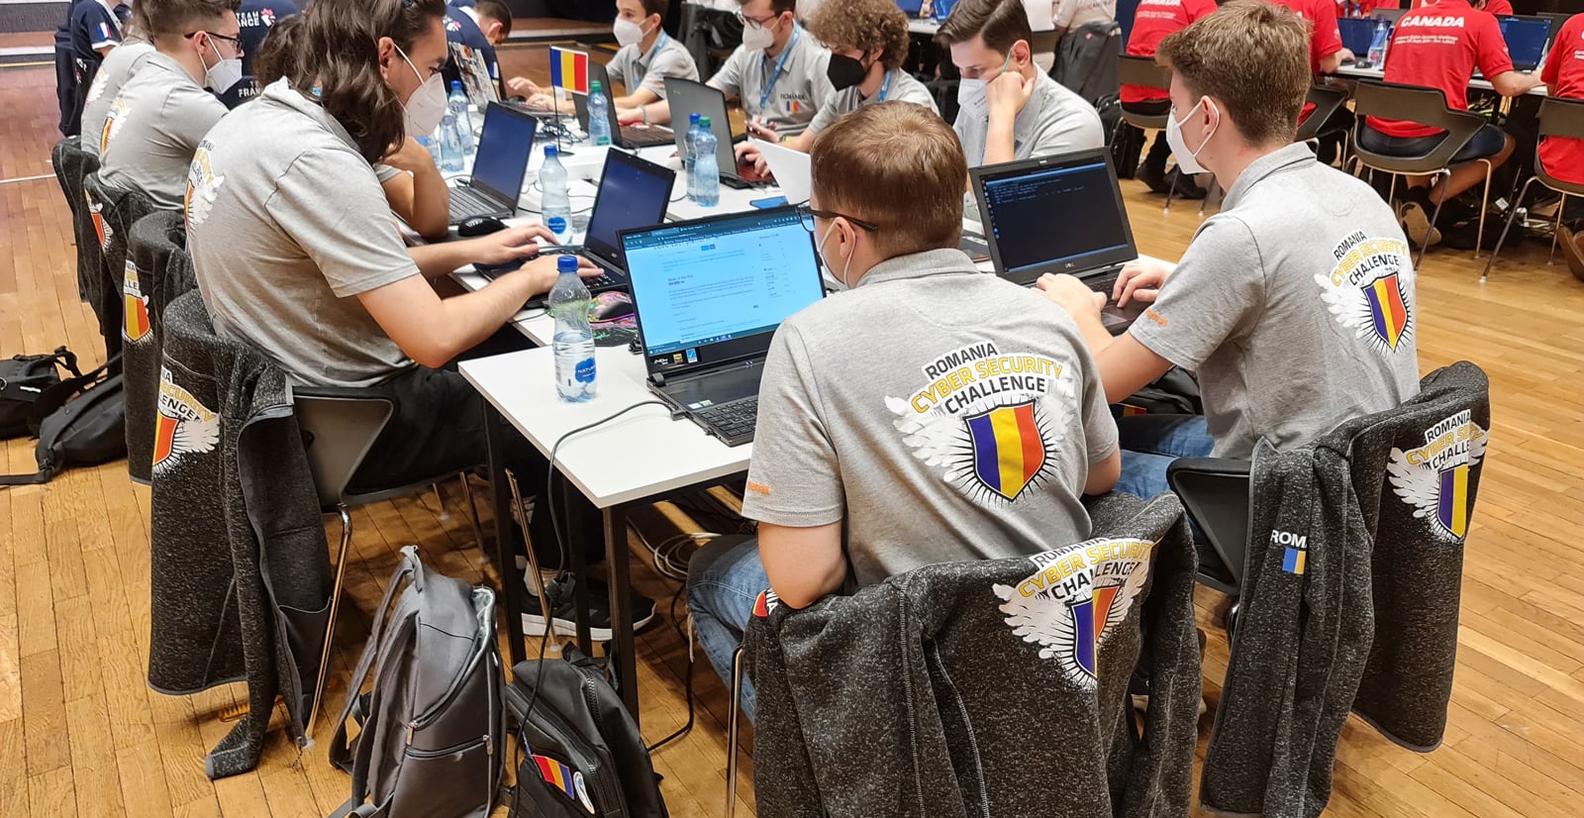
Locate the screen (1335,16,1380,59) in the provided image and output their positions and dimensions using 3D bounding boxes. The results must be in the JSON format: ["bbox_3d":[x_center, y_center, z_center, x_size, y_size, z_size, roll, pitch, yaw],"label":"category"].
[{"bbox_3d":[3.237,-2.121,6.547,0.020,0.208,0.335,8,13,-39],"label":"screen"}]

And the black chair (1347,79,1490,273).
[{"bbox_3d":[2.768,-1.070,5.105,0.540,0.770,0.510,-15,27,-30],"label":"black chair"}]

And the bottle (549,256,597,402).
[{"bbox_3d":[-0.340,-0.125,1.748,0.066,0.218,0.066,-14,26,-29],"label":"bottle"}]

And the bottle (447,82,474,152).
[{"bbox_3d":[-1.064,-0.938,3.680,0.066,0.221,0.066,-1,23,0],"label":"bottle"}]

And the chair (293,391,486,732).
[{"bbox_3d":[-0.841,0.148,2.315,0.540,0.770,0.520,-16,28,-31],"label":"chair"}]

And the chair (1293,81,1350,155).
[{"bbox_3d":[2.564,-1.403,5.997,0.540,0.790,0.540,-18,28,-37],"label":"chair"}]

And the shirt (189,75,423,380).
[{"bbox_3d":[-0.908,-0.300,2.160,0.390,0.630,0.500,-17,28,-33],"label":"shirt"}]

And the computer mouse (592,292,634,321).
[{"bbox_3d":[-0.324,-0.212,2.189,0.122,0.040,0.066,-14,26,-29],"label":"computer mouse"}]

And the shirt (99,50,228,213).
[{"bbox_3d":[-1.698,-0.718,3.187,0.400,0.580,0.500,-17,28,-33],"label":"shirt"}]

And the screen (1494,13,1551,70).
[{"bbox_3d":[3.324,-1.721,5.393,0.330,0.236,0.350,-15,27,-30],"label":"screen"}]

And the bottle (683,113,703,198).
[{"bbox_3d":[-0.264,-0.666,3.028,0.066,0.221,0.066,-1,23,0],"label":"bottle"}]

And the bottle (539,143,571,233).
[{"bbox_3d":[-0.549,-0.497,2.653,0.066,0.221,0.066,-1,23,0],"label":"bottle"}]

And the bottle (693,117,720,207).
[{"bbox_3d":[-0.227,-0.657,3.037,0.065,0.216,0.065,0,22,0],"label":"bottle"}]

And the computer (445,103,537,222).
[{"bbox_3d":[-0.876,-0.639,2.967,0.320,0.235,0.380,-14,27,-28],"label":"computer"}]

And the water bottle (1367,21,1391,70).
[{"bbox_3d":[2.841,-1.772,5.520,0.073,0.240,0.073,-15,27,-30],"label":"water bottle"}]

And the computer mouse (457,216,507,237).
[{"bbox_3d":[-0.758,-0.445,2.785,0.113,0.037,0.064,-15,27,-30],"label":"computer mouse"}]

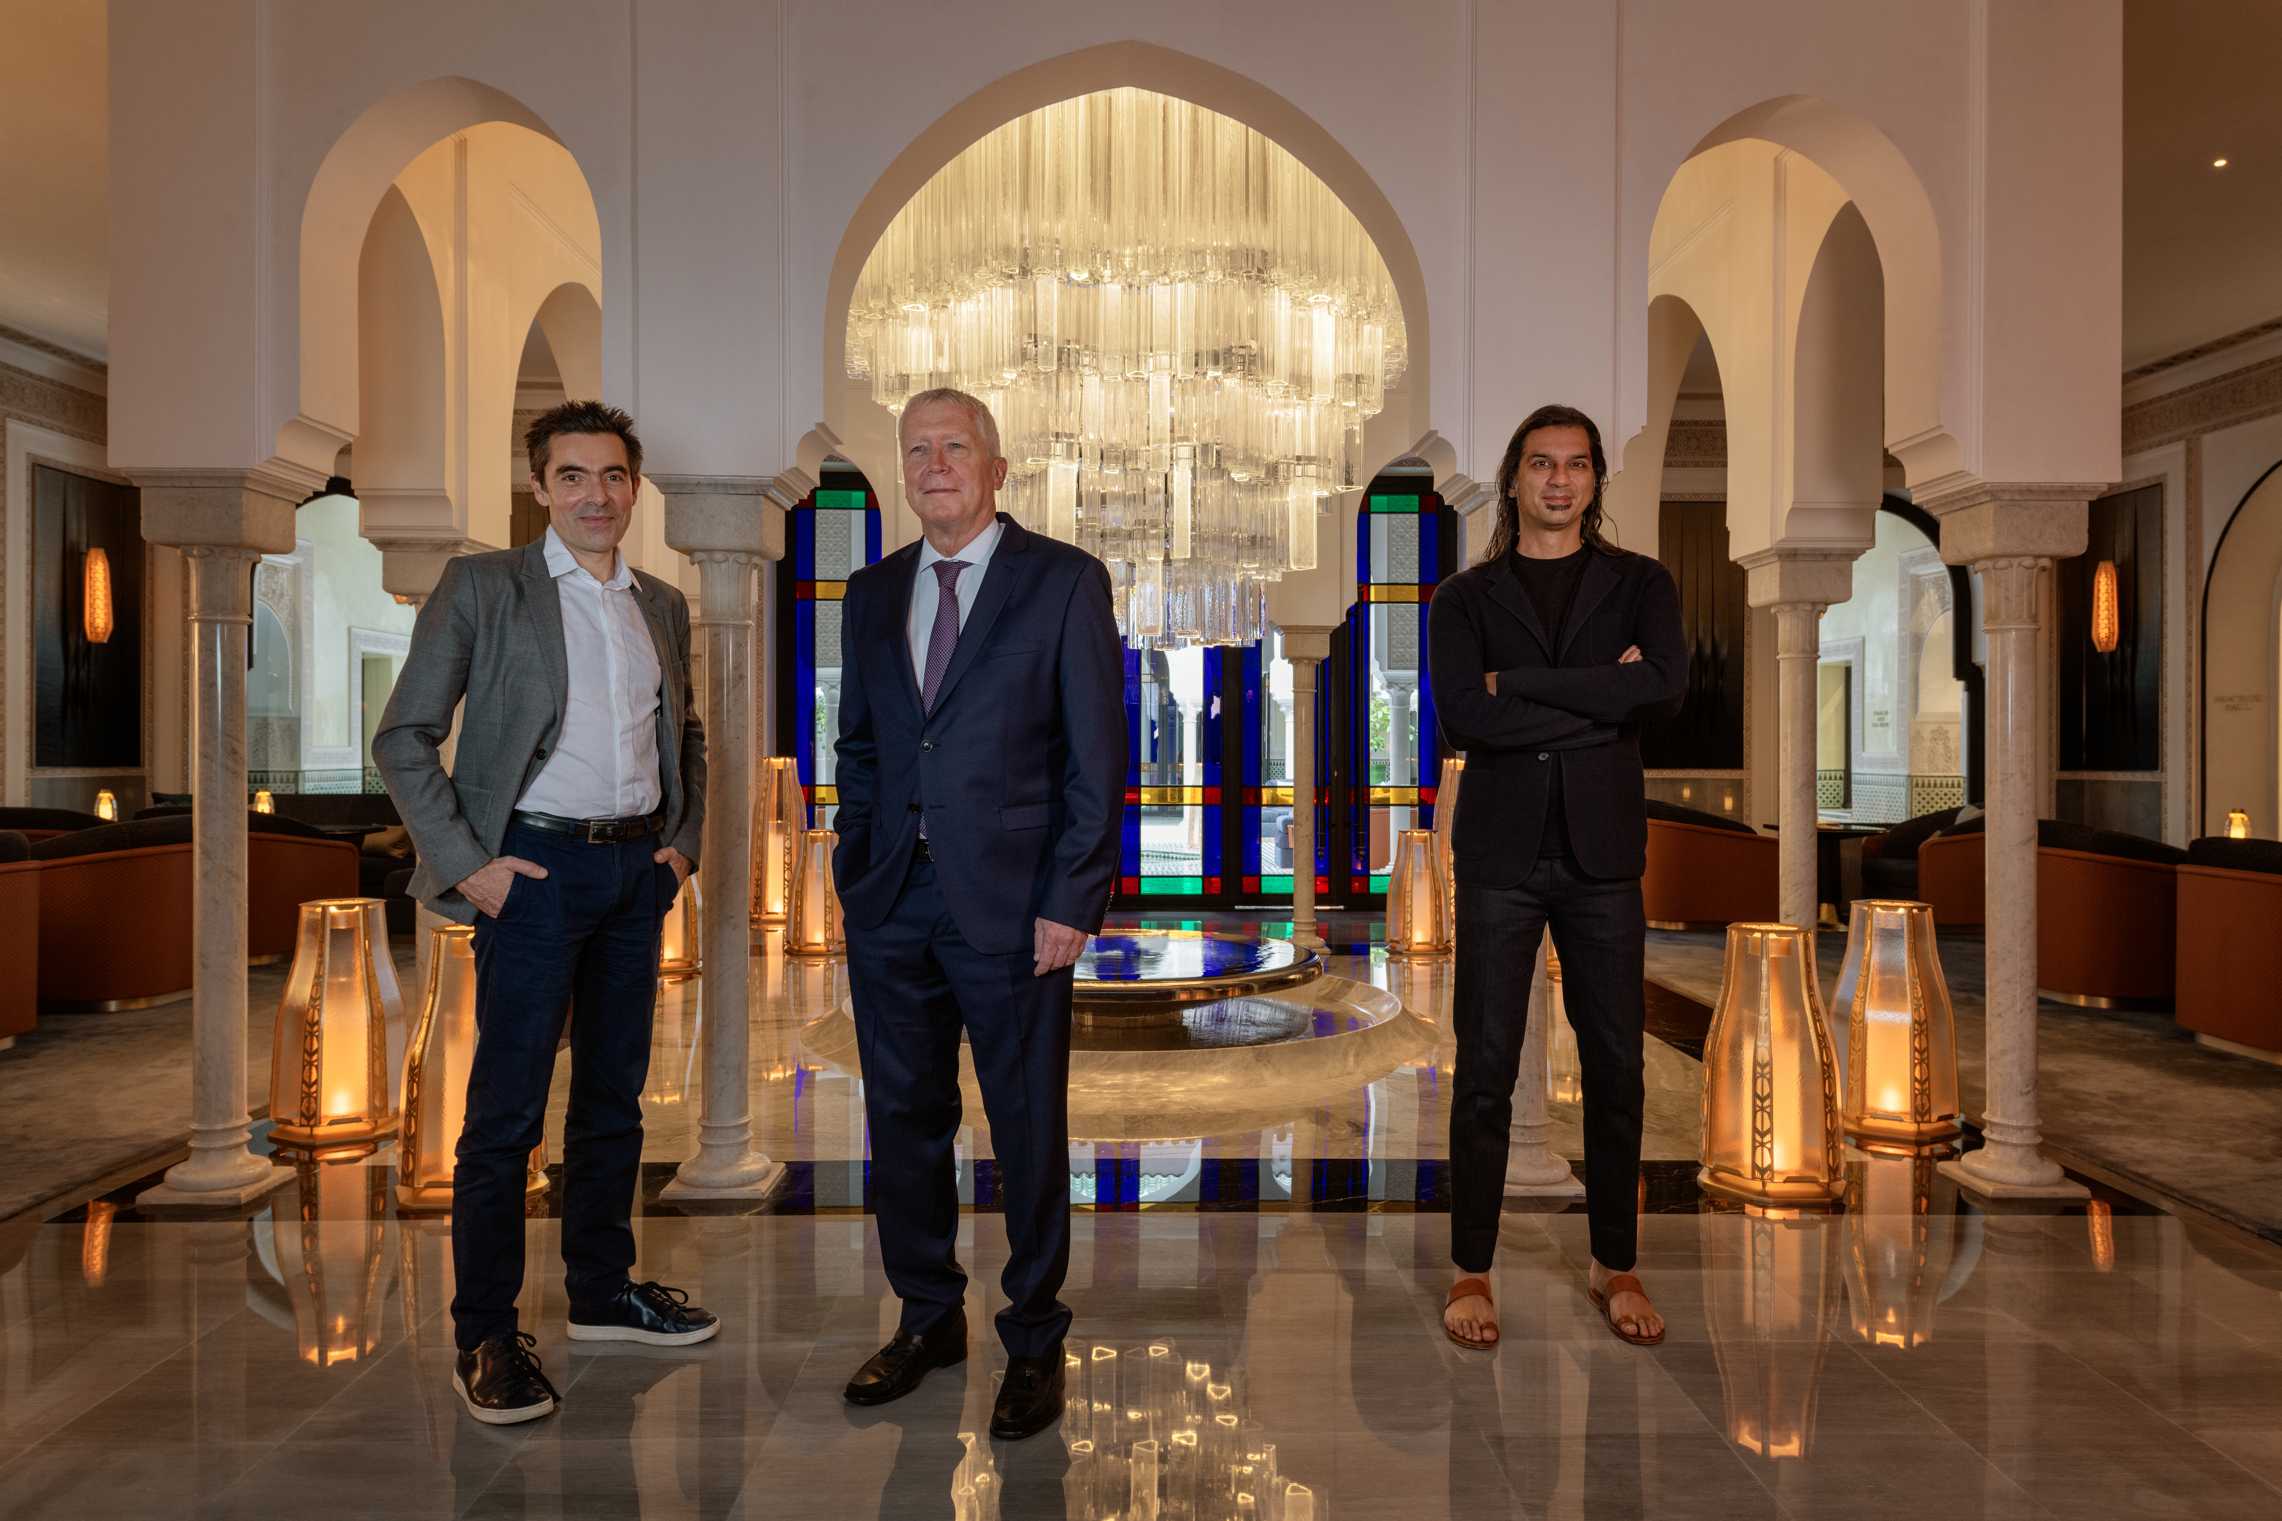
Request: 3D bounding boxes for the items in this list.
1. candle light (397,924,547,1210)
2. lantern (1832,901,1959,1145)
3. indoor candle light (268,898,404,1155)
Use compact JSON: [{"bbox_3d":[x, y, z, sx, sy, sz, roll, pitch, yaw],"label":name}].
[{"bbox_3d":[-1.728,0.770,3.930,0.380,0.665,0.370,0,0,-22],"label":"candle light"},{"bbox_3d":[2.252,0.764,4.530,0.375,0.668,0.370,0,0,20],"label":"lantern"},{"bbox_3d":[-2.334,0.763,4.410,0.380,0.672,0.370,0,0,-20],"label":"indoor candle light"}]

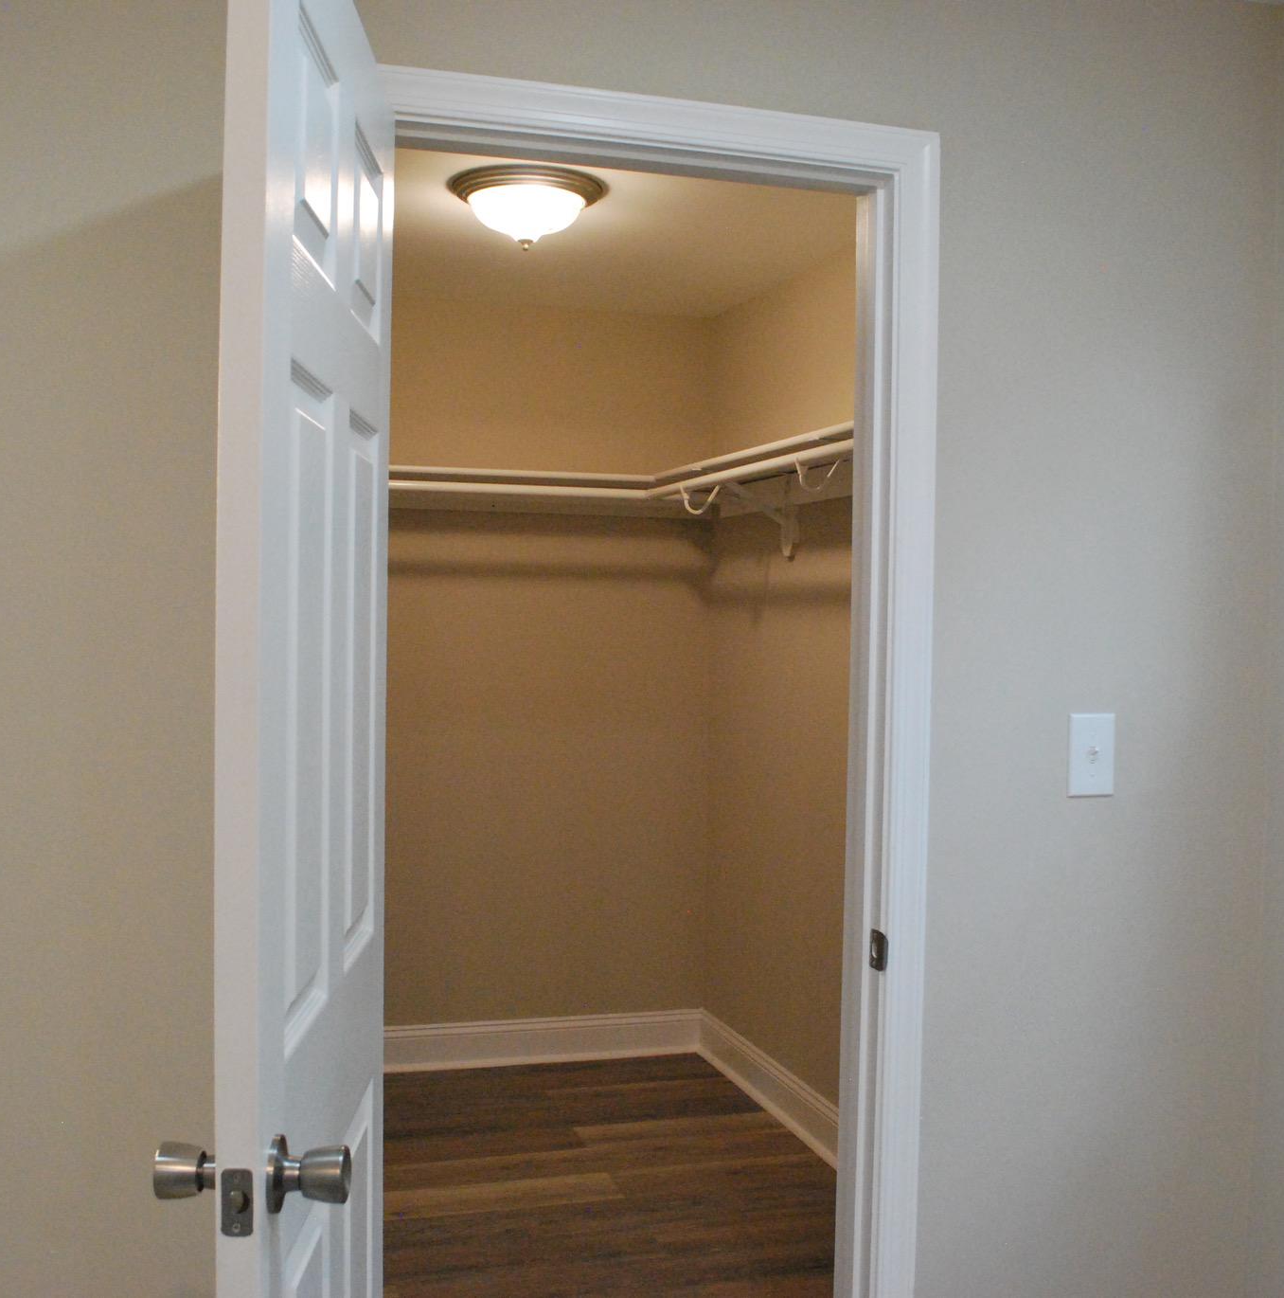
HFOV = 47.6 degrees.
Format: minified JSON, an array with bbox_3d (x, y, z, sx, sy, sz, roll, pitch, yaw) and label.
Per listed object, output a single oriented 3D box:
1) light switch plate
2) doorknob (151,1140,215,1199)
[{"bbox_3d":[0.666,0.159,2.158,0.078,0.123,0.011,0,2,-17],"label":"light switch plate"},{"bbox_3d":[-0.372,0.438,1.214,0.063,0.060,0.060,1,2,-2],"label":"doorknob"}]

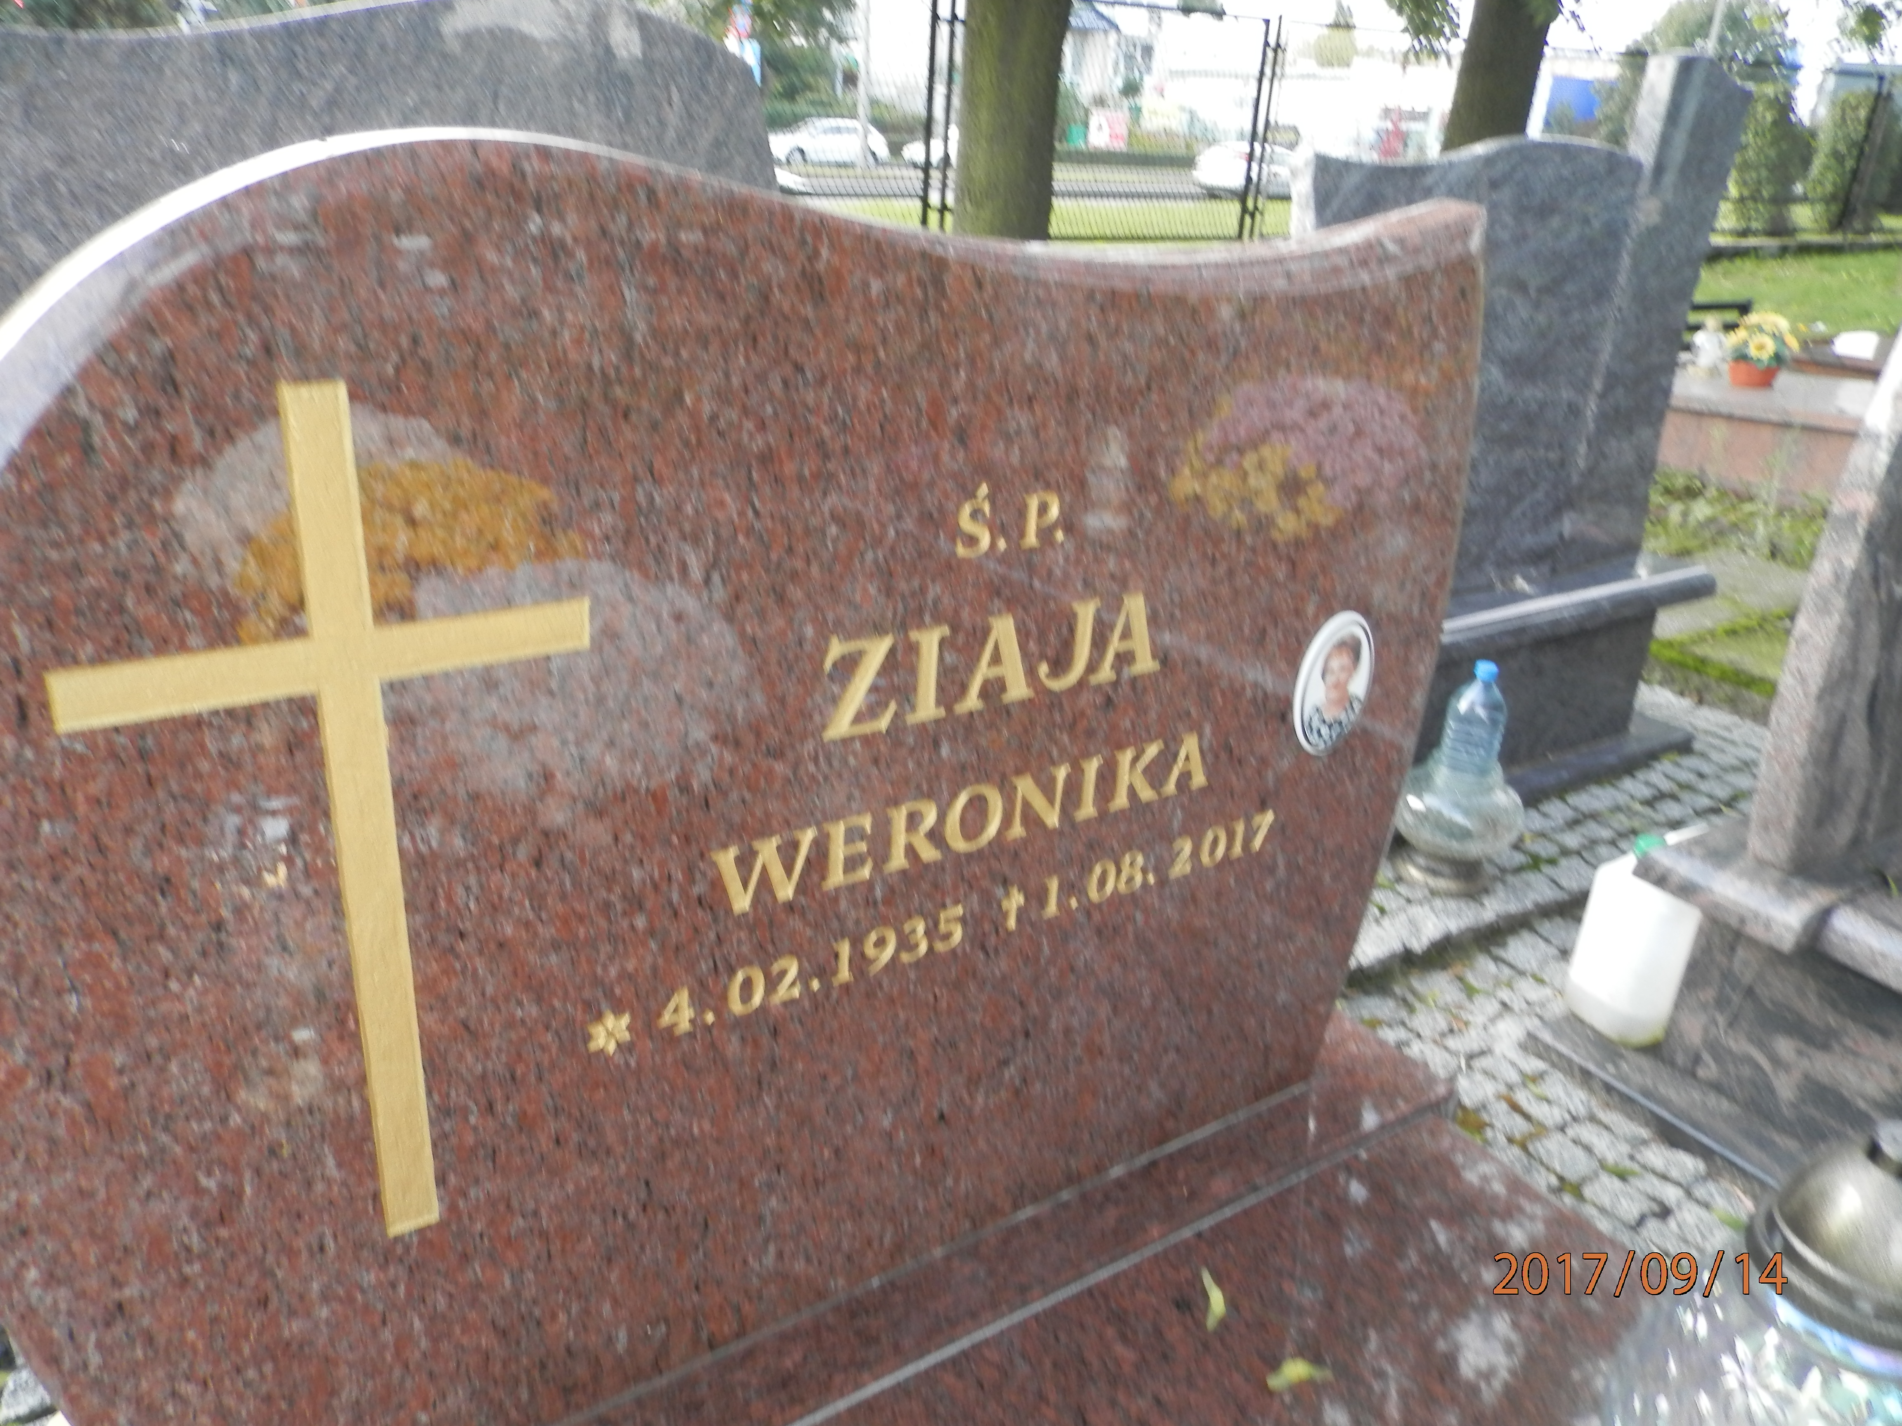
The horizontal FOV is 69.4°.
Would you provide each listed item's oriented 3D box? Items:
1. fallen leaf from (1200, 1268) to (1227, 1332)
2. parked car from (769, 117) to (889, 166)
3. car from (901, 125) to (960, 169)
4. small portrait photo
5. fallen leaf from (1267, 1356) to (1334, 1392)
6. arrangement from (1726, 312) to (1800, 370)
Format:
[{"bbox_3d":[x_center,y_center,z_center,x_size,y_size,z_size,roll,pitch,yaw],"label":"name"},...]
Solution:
[{"bbox_3d":[0.196,0.436,1.021,0.016,0.010,0.058,5,23,4],"label":"fallen leaf"},{"bbox_3d":[-4.176,-18.528,44.626,4.250,1.460,1.750,-8,25,-25],"label":"parked car"},{"bbox_3d":[0.530,-19.221,46.696,4.250,1.470,1.750,-8,25,-25],"label":"car"},{"bbox_3d":[0.299,-0.020,1.059,0.090,0.120,0.012,-12,27,-32],"label":"small portrait photo"},{"bbox_3d":[0.243,0.463,0.963,0.048,0.010,0.024,-3,24,-15],"label":"fallen leaf"},{"bbox_3d":[2.980,-1.363,5.040,0.260,0.205,0.250,15,26,27],"label":"arrangement"}]

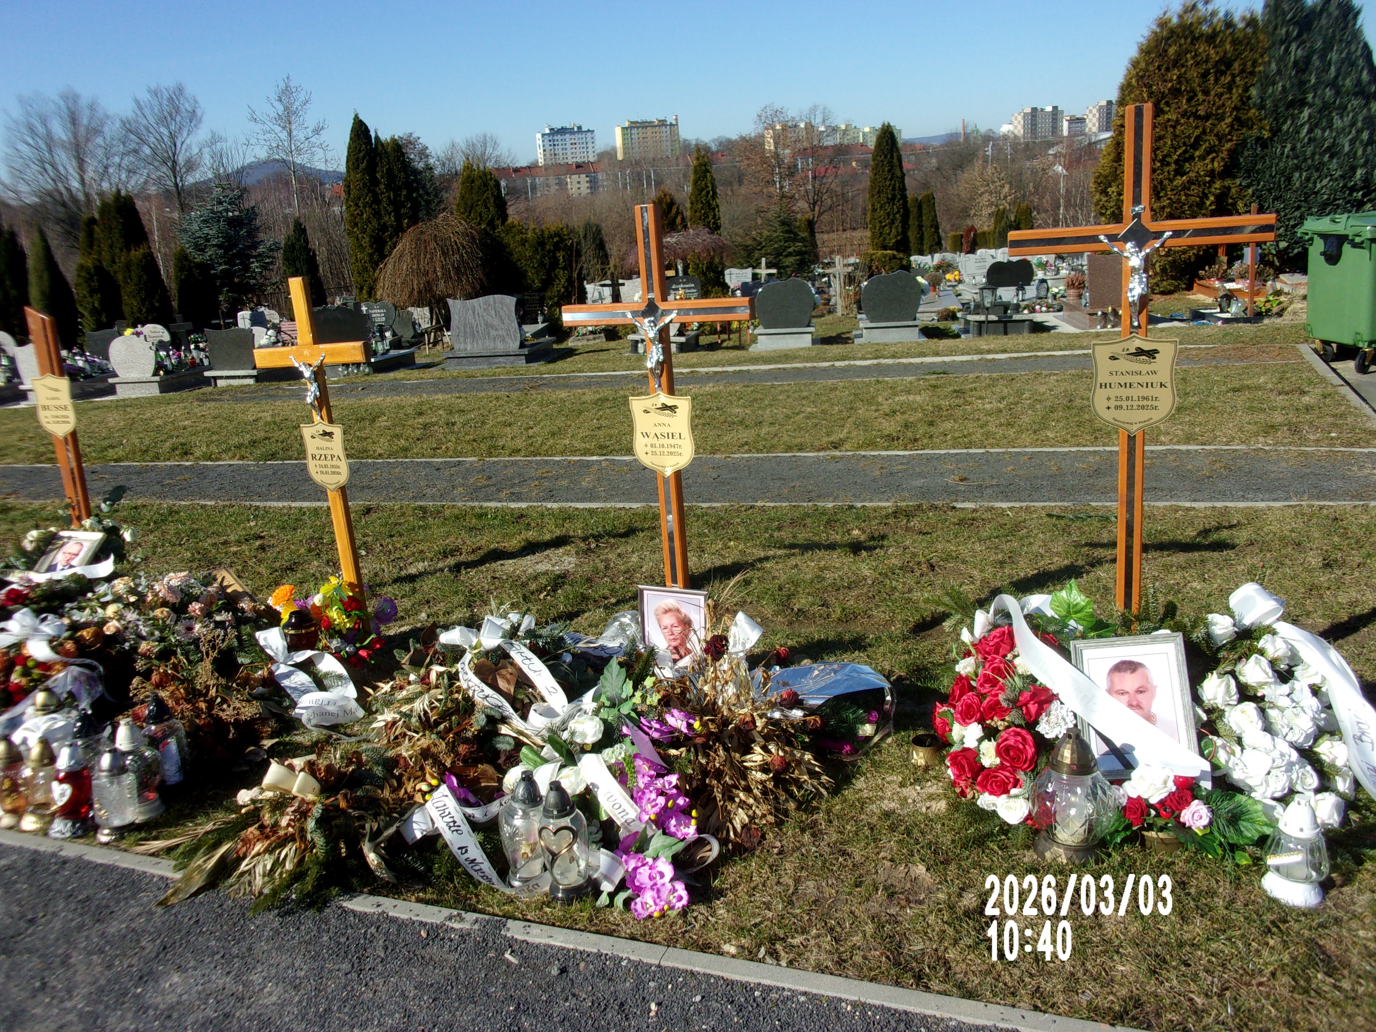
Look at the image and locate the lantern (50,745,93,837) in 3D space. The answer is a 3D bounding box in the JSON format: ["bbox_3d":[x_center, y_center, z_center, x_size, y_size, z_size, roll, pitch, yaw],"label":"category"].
[{"bbox_3d":[-1.820,0.793,3.239,0.135,0.250,0.135,-13,16,-31],"label":"lantern"}]

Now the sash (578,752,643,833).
[{"bbox_3d":[-0.198,0.707,2.874,0.075,0.040,0.303,-25,45,-19],"label":"sash"}]

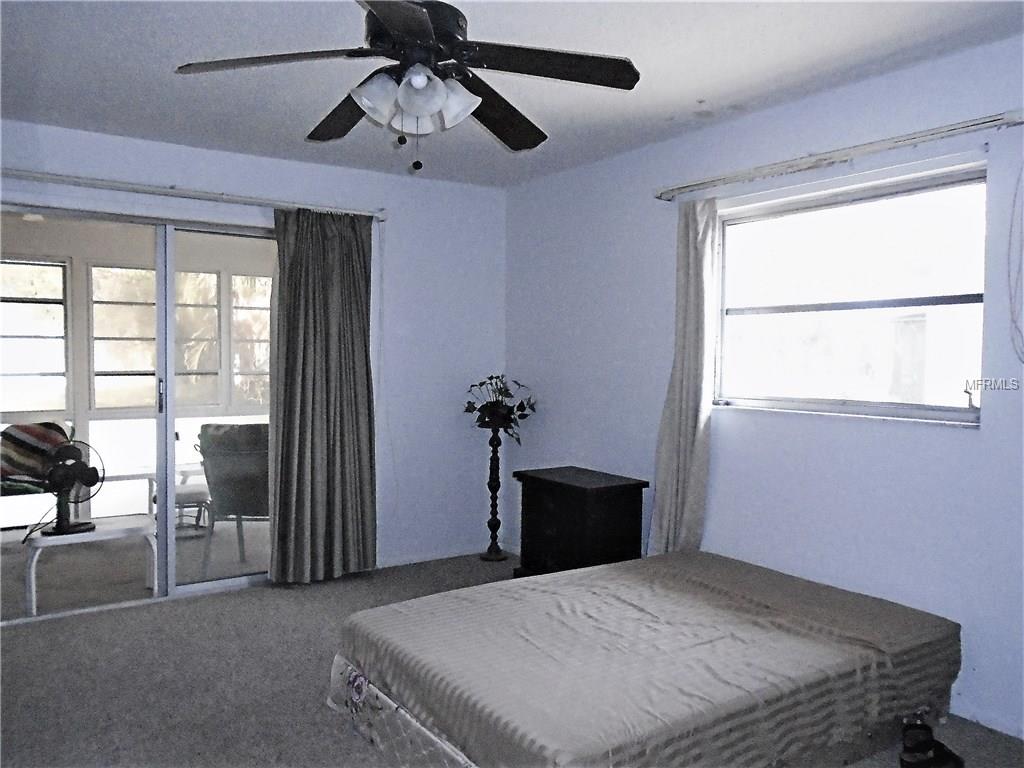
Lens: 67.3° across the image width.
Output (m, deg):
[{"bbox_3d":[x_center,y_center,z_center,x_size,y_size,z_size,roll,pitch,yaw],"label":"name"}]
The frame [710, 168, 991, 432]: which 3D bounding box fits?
[{"bbox_3d":[1.375,-0.345,3.310,0.087,0.951,1.253,-1,3,-36],"label":"frame"}]

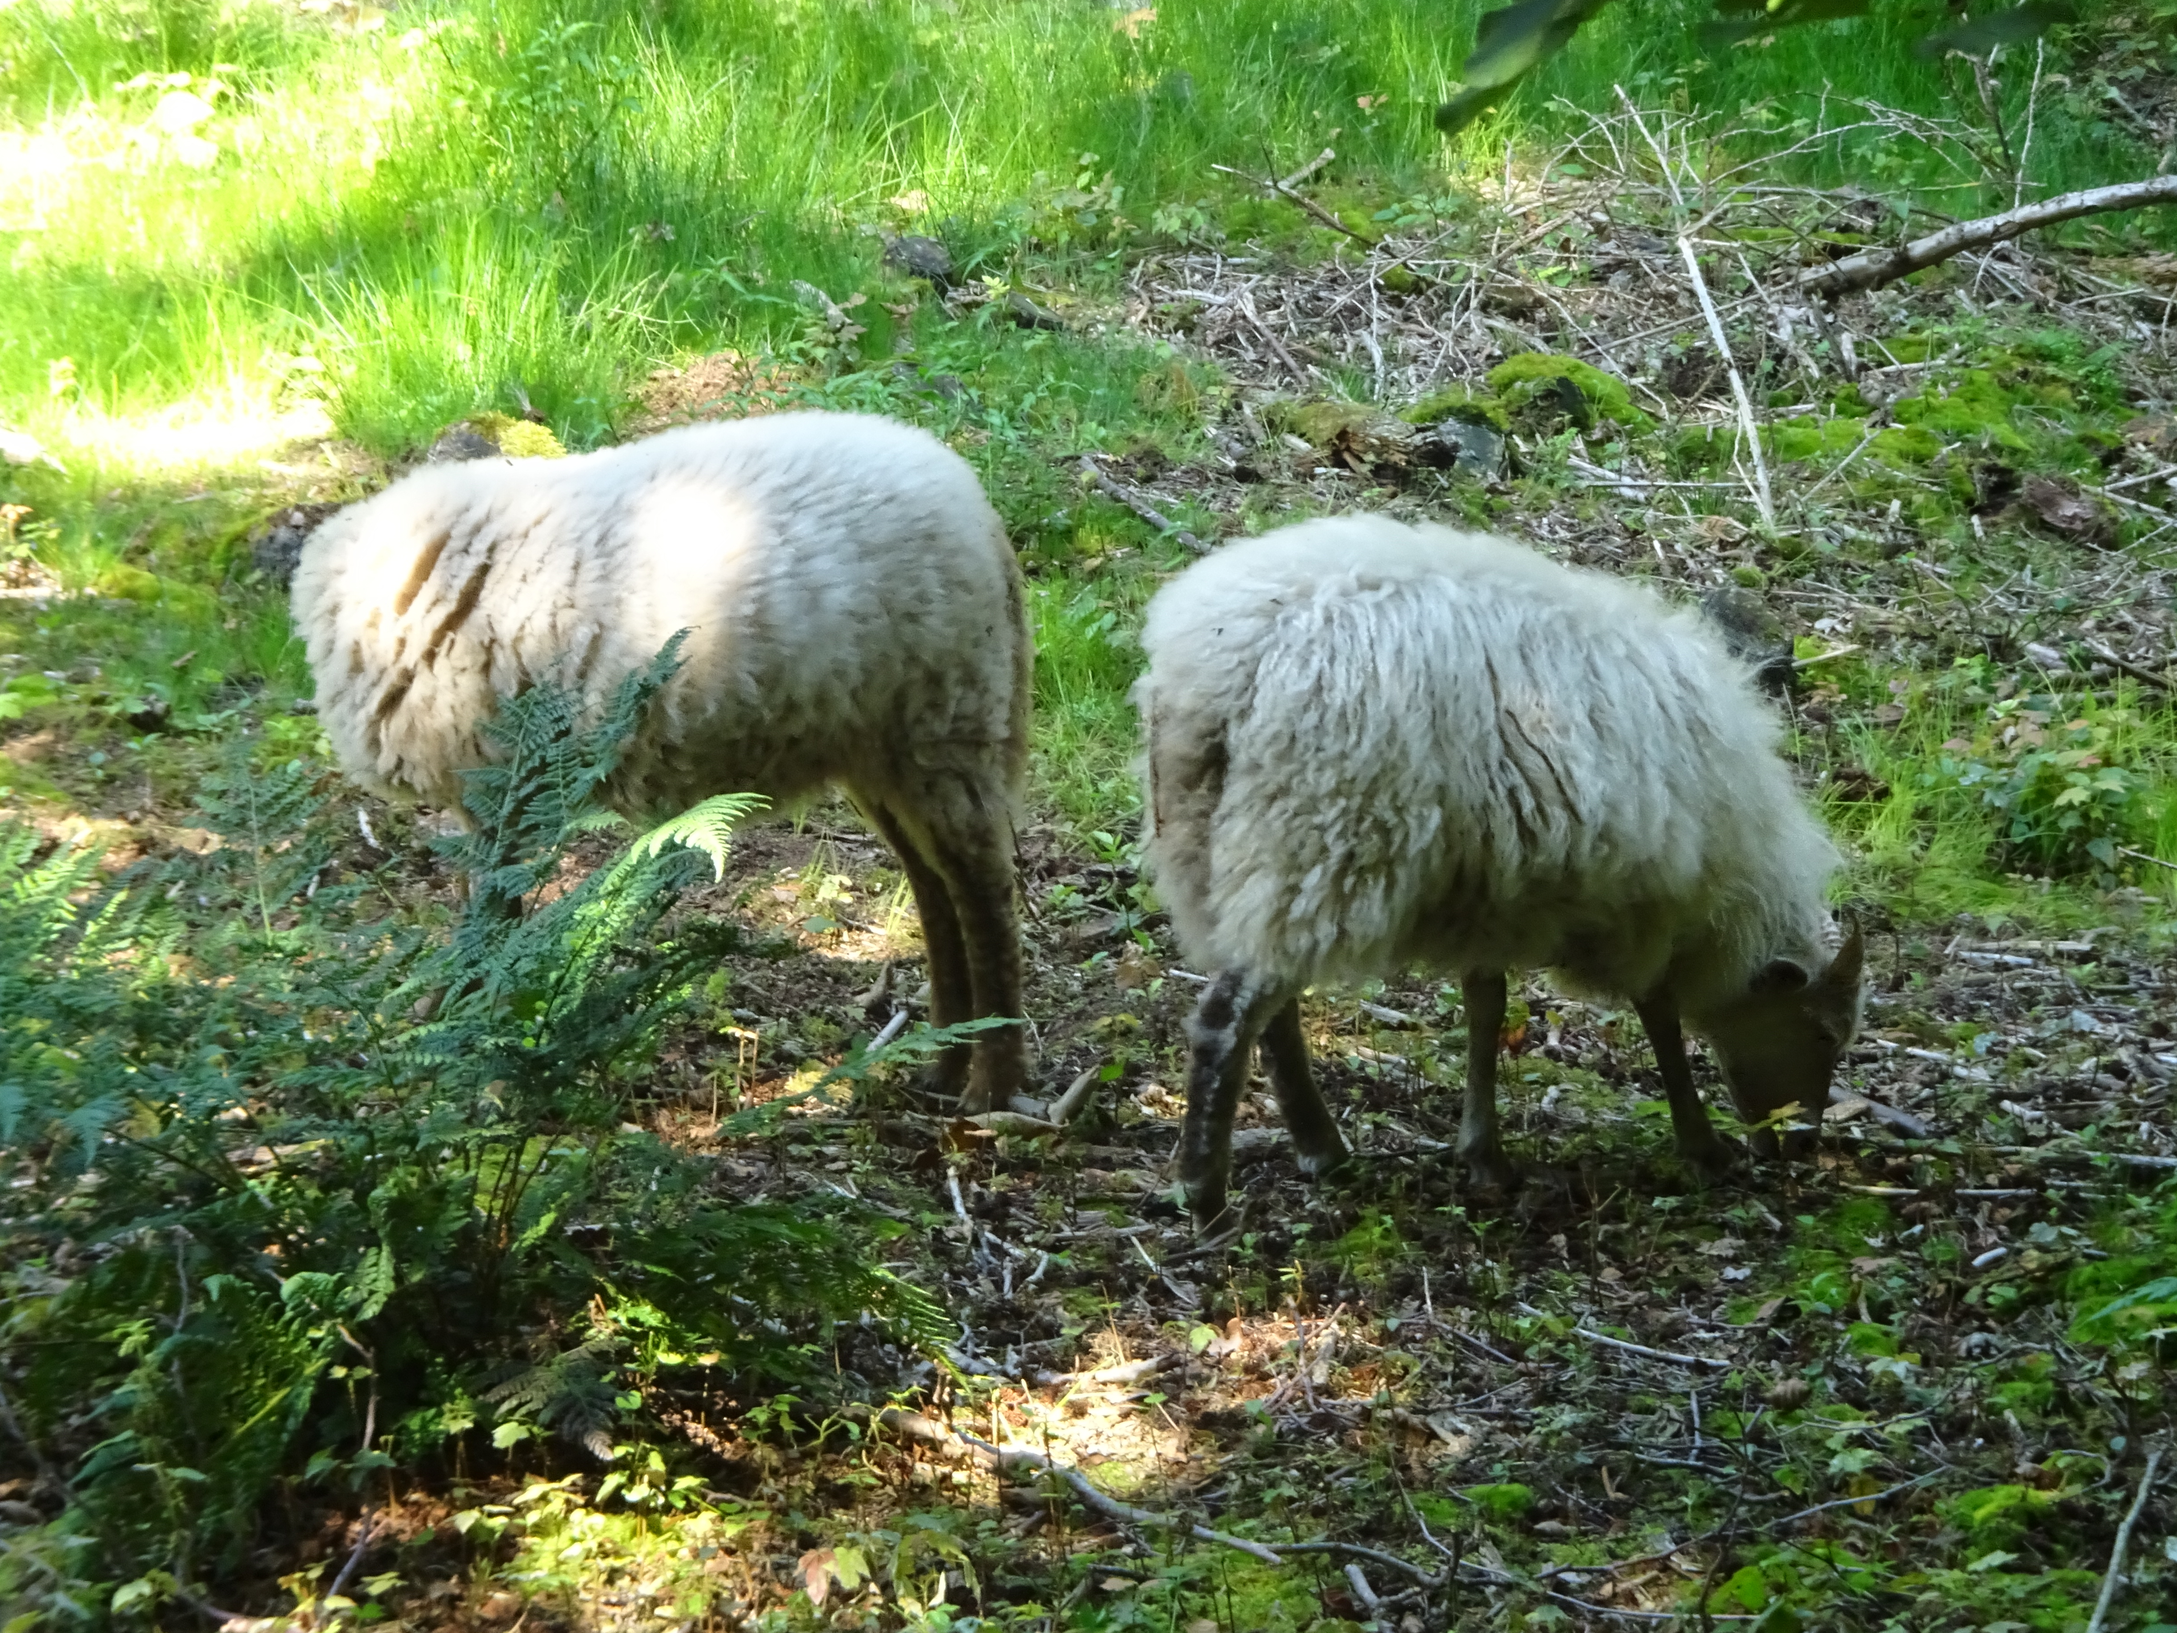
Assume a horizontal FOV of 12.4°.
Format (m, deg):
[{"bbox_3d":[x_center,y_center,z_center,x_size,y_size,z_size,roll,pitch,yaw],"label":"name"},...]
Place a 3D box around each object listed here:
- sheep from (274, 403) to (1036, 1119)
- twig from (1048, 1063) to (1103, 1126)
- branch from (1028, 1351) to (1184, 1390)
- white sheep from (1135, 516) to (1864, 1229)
[{"bbox_3d":[-0.460,-0.064,10.850,0.850,0.750,0.440,2,8,15],"label":"sheep"},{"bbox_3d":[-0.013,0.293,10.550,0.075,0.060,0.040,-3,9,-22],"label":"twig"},{"bbox_3d":[0.020,0.523,9.449,0.174,0.028,0.033,-5,9,-31],"label":"branch"},{"bbox_3d":[0.423,0.047,10.350,0.840,0.730,0.420,-4,9,-26],"label":"white sheep"}]

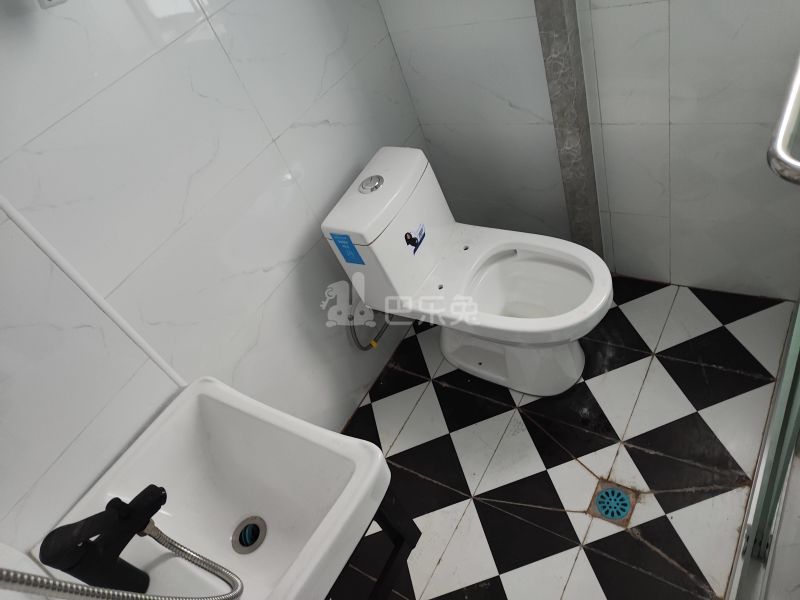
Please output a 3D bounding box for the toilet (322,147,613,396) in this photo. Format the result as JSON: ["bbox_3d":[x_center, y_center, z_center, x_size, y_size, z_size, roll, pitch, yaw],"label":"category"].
[{"bbox_3d":[0.239,-0.044,1.576,0.720,0.648,0.378,13,54,35],"label":"toilet"}]

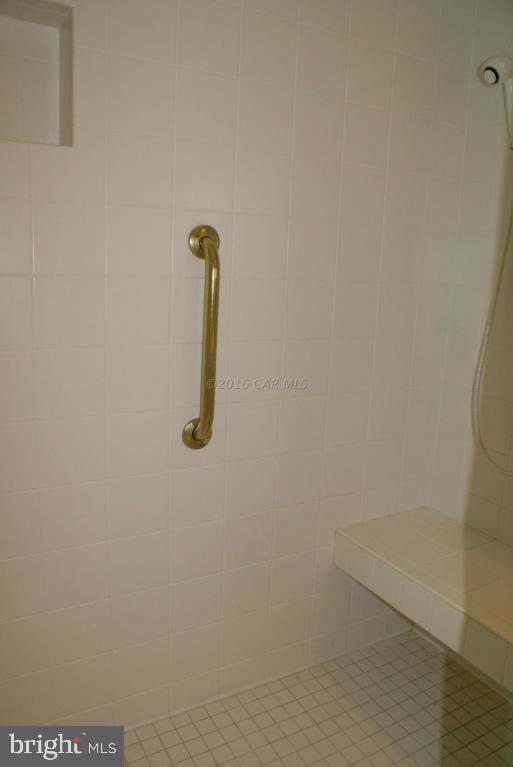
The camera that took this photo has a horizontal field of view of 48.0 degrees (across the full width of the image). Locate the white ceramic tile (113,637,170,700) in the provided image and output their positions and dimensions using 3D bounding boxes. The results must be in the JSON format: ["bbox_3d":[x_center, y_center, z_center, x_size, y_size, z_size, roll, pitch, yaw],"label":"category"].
[{"bbox_3d":[-0.300,0.737,1.493,0.152,0.152,0.010,-4,13,-29],"label":"white ceramic tile"}]

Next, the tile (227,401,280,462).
[{"bbox_3d":[-0.010,0.123,1.508,0.150,0.150,0.009,-4,13,-29],"label":"tile"}]

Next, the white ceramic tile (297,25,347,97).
[{"bbox_3d":[0.164,-0.790,1.398,0.152,0.152,0.010,-4,13,-29],"label":"white ceramic tile"}]

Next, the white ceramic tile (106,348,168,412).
[{"bbox_3d":[-0.275,-0.011,1.341,0.152,0.152,0.010,-4,13,-29],"label":"white ceramic tile"}]

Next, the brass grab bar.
[{"bbox_3d":[-0.114,-0.092,1.349,0.079,0.537,0.080,-4,13,-29],"label":"brass grab bar"}]

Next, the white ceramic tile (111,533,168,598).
[{"bbox_3d":[-0.287,0.442,1.420,0.150,0.150,0.009,-4,13,-29],"label":"white ceramic tile"}]

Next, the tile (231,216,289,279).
[{"bbox_3d":[0.011,-0.330,1.419,0.150,0.150,0.009,-4,13,-29],"label":"tile"}]

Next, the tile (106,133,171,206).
[{"bbox_3d":[-0.253,-0.460,1.253,0.152,0.152,0.010,-4,13,-29],"label":"tile"}]

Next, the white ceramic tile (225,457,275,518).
[{"bbox_3d":[-0.019,0.273,1.539,0.151,0.151,0.009,-4,12,-29],"label":"white ceramic tile"}]

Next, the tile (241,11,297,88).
[{"bbox_3d":[0.026,-0.775,1.339,0.151,0.151,0.009,-4,12,-29],"label":"tile"}]

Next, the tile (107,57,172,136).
[{"bbox_3d":[-0.242,-0.604,1.213,0.150,0.150,0.009,-4,13,-29],"label":"tile"}]

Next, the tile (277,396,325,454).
[{"bbox_3d":[0.120,0.113,1.584,0.151,0.151,0.009,-4,12,-29],"label":"tile"}]

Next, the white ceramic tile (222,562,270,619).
[{"bbox_3d":[-0.029,0.575,1.609,0.152,0.152,0.010,-4,13,-29],"label":"white ceramic tile"}]

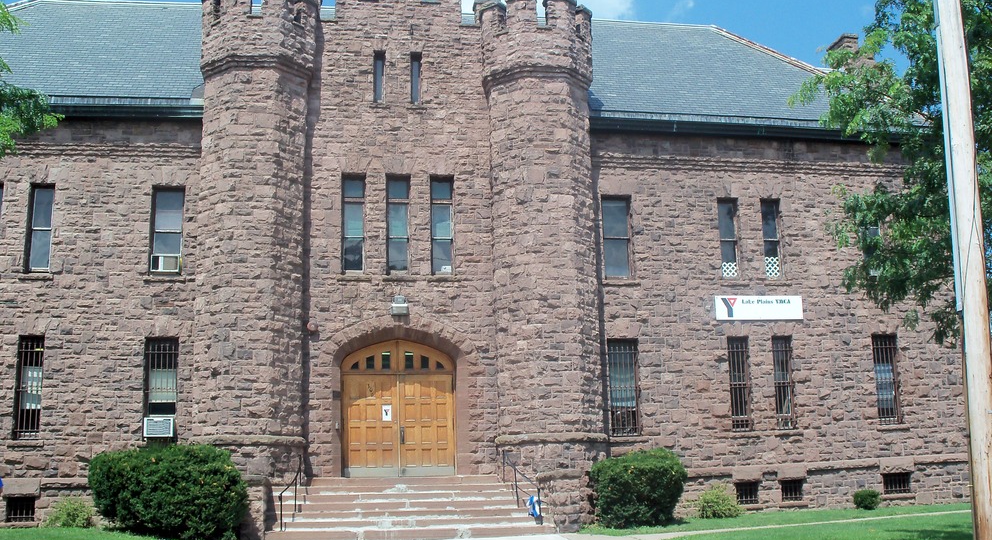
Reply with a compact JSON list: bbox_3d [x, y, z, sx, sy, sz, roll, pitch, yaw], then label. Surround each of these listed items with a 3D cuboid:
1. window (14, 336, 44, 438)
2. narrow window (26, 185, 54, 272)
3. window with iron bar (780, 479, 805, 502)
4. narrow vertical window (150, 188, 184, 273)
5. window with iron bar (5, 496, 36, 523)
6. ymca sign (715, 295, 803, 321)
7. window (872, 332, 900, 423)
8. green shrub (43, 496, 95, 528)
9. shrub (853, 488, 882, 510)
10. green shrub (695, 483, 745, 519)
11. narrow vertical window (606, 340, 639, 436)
[{"bbox_3d":[-10.478,2.655,22.665,0.600,2.290,0.200,1,-12,-10],"label":"window"},{"bbox_3d":[-10.138,-0.900,22.409,0.558,2.088,0.200,1,-10,-9],"label":"narrow window"},{"bbox_3d":[6.807,5.071,23.066,0.550,0.520,0.200,0,-9,-9],"label":"window with iron bar"},{"bbox_3d":[-7.174,-0.863,21.903,0.710,1.880,0.220,0,-9,-9],"label":"narrow vertical window"},{"bbox_3d":[-10.427,5.284,22.093,0.660,0.513,0.200,1,-12,-10],"label":"window with iron bar"},{"bbox_3d":[6.548,0.936,24.786,2.352,0.603,0.060,1,-10,-9],"label":"ymca sign"},{"bbox_3d":[9.263,2.586,23.792,0.640,2.070,0.200,0,-9,-9],"label":"window"},{"bbox_3d":[-9.193,5.200,21.575,1.100,0.660,0.900,1,-12,-10],"label":"green shrub"},{"bbox_3d":[8.999,5.543,24.299,0.720,0.520,0.700,1,-12,-10],"label":"shrub"},{"bbox_3d":[5.183,5.276,23.001,1.118,0.768,1.000,1,-10,-9],"label":"green shrub"},{"bbox_3d":[3.135,2.945,24.929,0.769,2.369,0.200,1,-12,-10],"label":"narrow vertical window"}]

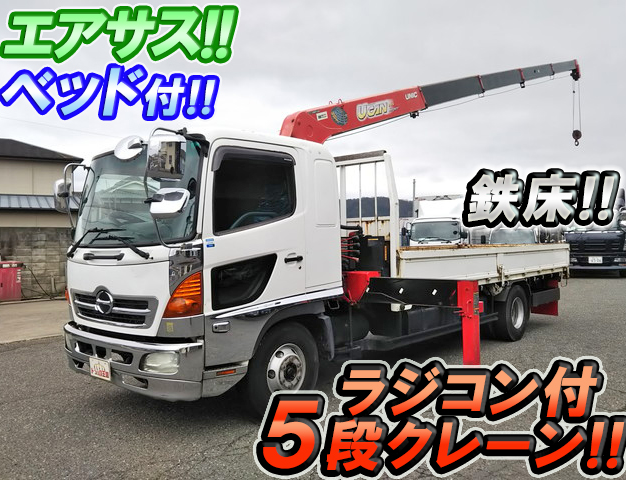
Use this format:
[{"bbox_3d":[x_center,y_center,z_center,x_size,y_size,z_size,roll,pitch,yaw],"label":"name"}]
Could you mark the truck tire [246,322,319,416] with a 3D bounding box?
[{"bbox_3d":[-0.289,1.131,4.838,0.225,0.820,0.820,-2,-1,44],"label":"truck tire"}]

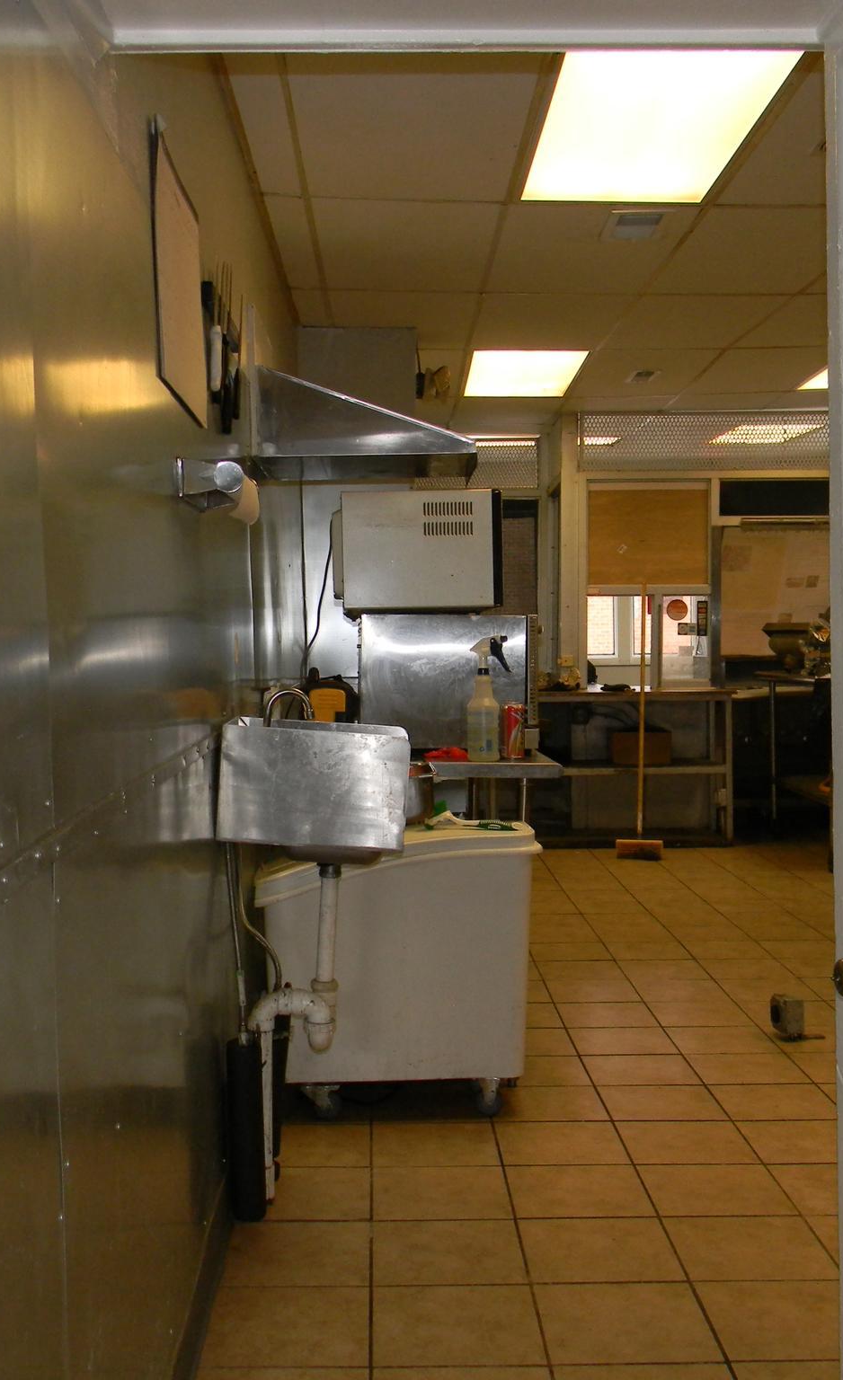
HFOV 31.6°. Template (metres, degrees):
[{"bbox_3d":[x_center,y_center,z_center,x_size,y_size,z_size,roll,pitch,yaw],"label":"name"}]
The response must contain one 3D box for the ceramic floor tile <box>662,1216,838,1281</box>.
[{"bbox_3d":[0.666,1.140,3.030,0.302,0.010,0.302,0,2,-2],"label":"ceramic floor tile"}]

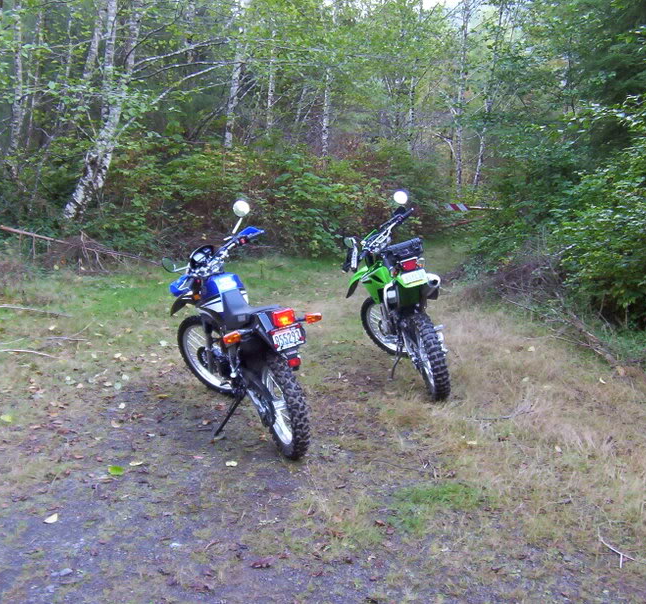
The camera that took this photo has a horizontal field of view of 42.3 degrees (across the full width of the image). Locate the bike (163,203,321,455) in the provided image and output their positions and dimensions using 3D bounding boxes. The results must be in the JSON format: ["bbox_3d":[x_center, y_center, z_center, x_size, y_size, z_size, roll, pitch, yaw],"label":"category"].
[{"bbox_3d":[-0.560,0.113,5.402,0.837,1.448,2.069,-9,12,-22],"label":"bike"}]

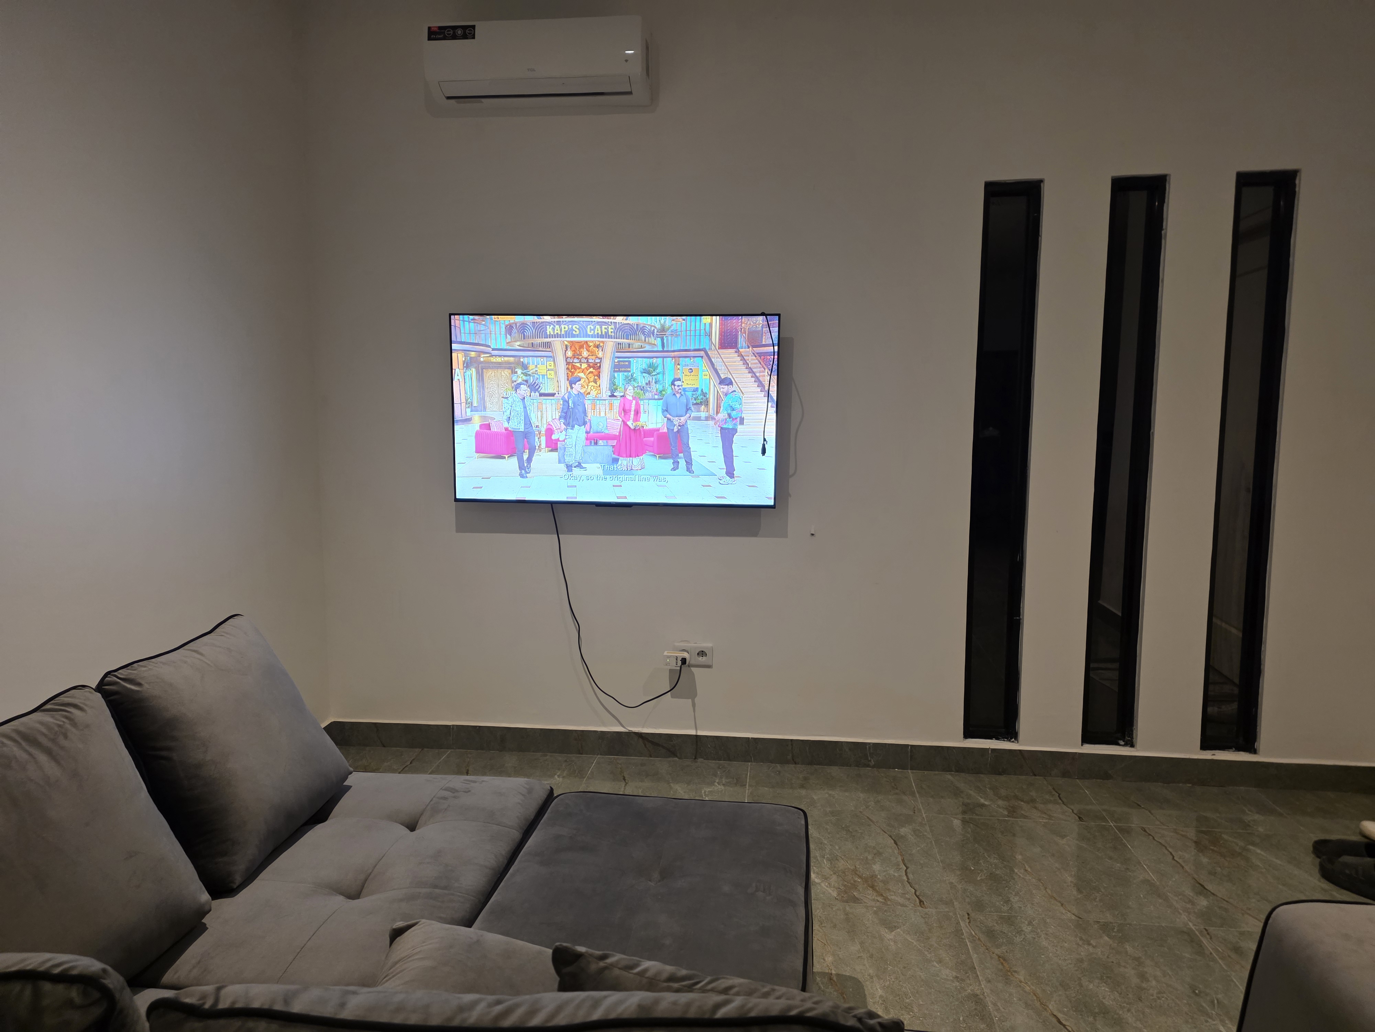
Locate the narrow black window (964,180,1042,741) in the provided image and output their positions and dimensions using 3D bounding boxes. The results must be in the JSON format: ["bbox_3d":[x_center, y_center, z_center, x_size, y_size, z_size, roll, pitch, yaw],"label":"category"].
[{"bbox_3d":[1.150,-0.173,3.365,0.199,2.038,0.075,1,6,6],"label":"narrow black window"}]

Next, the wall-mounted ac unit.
[{"bbox_3d":[-0.531,-1.603,3.268,0.772,0.245,0.200,1,6,6],"label":"wall-mounted ac unit"}]

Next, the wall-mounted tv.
[{"bbox_3d":[-0.272,-0.391,3.420,1.226,0.708,0.065,1,7,6],"label":"wall-mounted tv"}]

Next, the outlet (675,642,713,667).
[{"bbox_3d":[0.024,0.532,3.507,0.152,0.083,0.016,1,6,6],"label":"outlet"}]

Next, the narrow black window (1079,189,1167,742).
[{"bbox_3d":[1.573,-0.167,3.320,0.191,2.049,0.075,1,6,6],"label":"narrow black window"}]

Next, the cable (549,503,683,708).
[{"bbox_3d":[-0.269,0.342,3.453,0.502,0.770,0.110,1,6,6],"label":"cable"}]

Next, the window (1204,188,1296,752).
[{"bbox_3d":[1.991,-0.164,3.275,0.201,2.053,0.075,1,6,6],"label":"window"}]

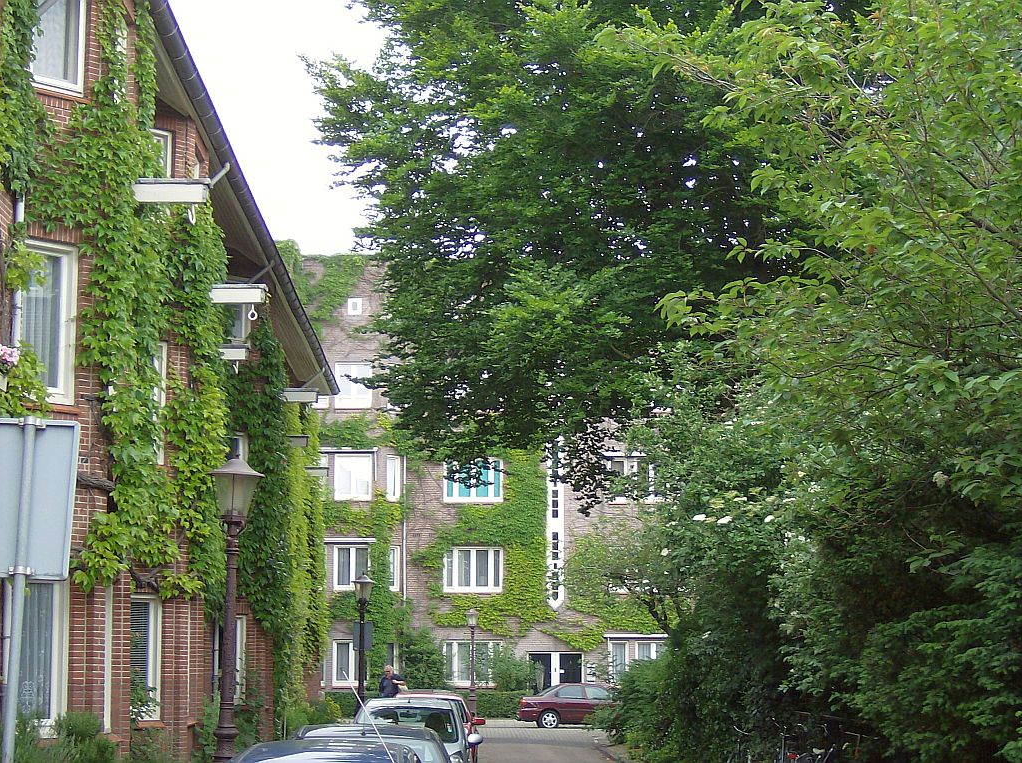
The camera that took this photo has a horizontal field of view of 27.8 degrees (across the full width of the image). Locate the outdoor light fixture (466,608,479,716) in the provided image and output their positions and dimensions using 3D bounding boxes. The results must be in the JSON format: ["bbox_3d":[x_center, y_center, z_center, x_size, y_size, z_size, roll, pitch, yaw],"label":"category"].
[{"bbox_3d":[-1.233,9.141,66.677,0.520,3.720,0.520,0,-8,0],"label":"outdoor light fixture"}]

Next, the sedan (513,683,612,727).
[{"bbox_3d":[2.450,10.065,64.223,4.480,1.420,1.740,0,-8,-2],"label":"sedan"}]

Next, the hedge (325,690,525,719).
[{"bbox_3d":[-2.838,11.087,70.643,7.200,1.000,0.900,0,-8,0],"label":"hedge"}]

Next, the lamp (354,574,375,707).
[{"bbox_3d":[-3.170,5.950,44.101,0.530,3.740,0.530,0,-8,0],"label":"lamp"}]

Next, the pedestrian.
[{"bbox_3d":[-2.342,6.483,40.491,0.580,1.770,0.420,-3,-9,20],"label":"pedestrian"}]

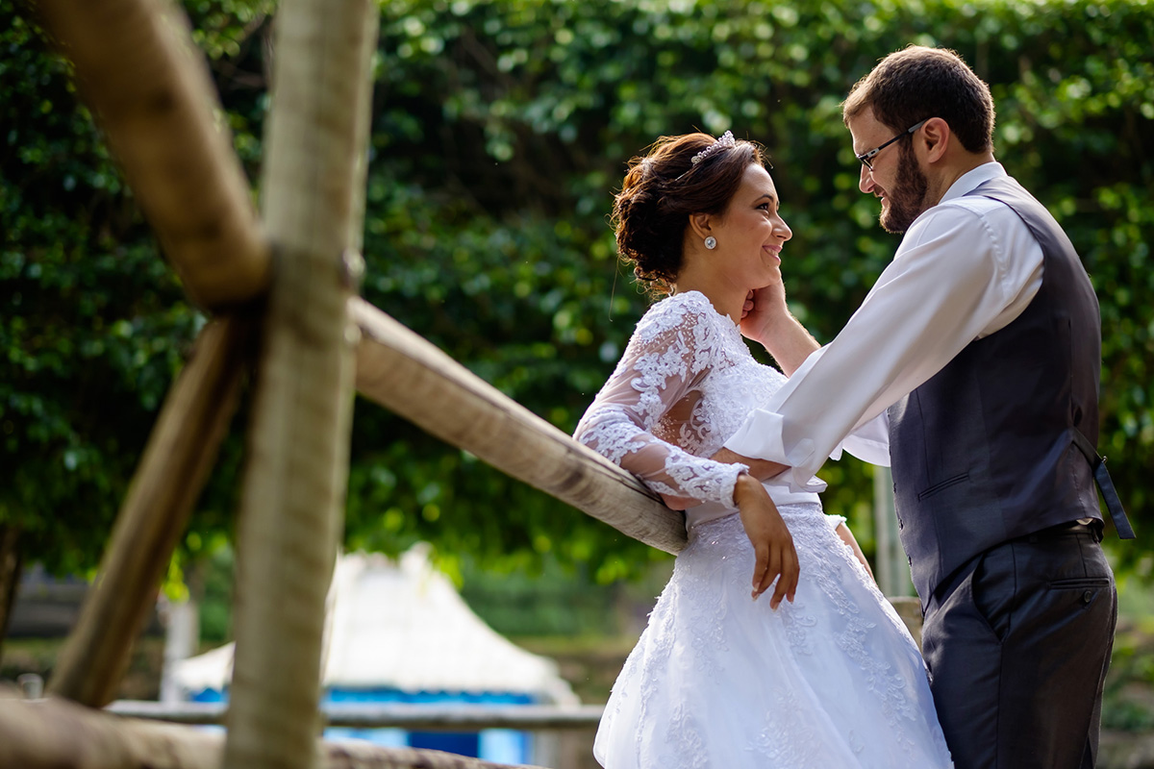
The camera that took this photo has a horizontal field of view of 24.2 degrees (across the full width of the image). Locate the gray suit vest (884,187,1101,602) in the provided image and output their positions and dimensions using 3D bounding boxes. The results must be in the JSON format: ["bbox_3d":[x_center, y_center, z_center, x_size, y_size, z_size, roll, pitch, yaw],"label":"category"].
[{"bbox_3d":[0.601,0.009,3.870,0.310,0.610,0.430,0,-4,0],"label":"gray suit vest"}]

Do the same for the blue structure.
[{"bbox_3d":[-2.305,4.148,29.000,3.750,2.000,2.800,0,-4,0],"label":"blue structure"}]

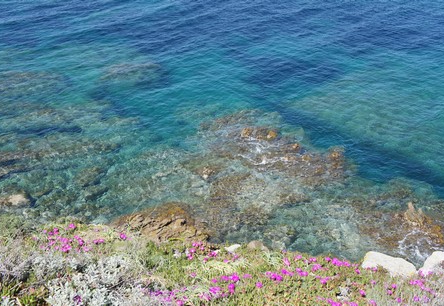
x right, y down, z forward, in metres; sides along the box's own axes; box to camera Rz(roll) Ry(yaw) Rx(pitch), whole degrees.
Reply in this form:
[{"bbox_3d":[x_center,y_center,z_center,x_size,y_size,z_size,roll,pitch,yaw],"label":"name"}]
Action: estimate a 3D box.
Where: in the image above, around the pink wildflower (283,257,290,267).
[{"bbox_3d":[0.587,0.988,5.000,0.070,0.065,0.060,0,28,0],"label":"pink wildflower"}]

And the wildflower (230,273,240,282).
[{"bbox_3d":[0.116,1.066,4.700,0.078,0.060,0.060,0,28,0],"label":"wildflower"}]

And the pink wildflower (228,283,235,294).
[{"bbox_3d":[0.080,1.135,4.600,0.050,0.070,0.050,0,28,0],"label":"pink wildflower"}]

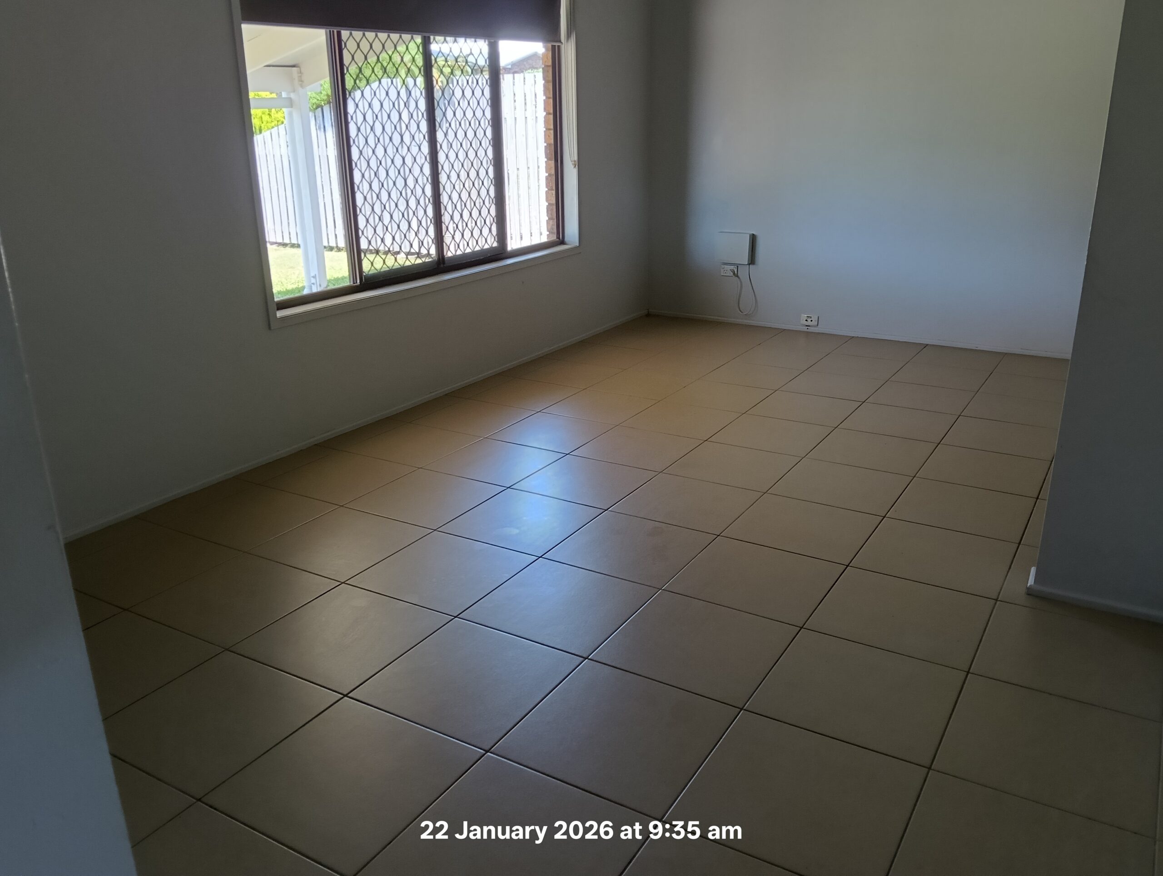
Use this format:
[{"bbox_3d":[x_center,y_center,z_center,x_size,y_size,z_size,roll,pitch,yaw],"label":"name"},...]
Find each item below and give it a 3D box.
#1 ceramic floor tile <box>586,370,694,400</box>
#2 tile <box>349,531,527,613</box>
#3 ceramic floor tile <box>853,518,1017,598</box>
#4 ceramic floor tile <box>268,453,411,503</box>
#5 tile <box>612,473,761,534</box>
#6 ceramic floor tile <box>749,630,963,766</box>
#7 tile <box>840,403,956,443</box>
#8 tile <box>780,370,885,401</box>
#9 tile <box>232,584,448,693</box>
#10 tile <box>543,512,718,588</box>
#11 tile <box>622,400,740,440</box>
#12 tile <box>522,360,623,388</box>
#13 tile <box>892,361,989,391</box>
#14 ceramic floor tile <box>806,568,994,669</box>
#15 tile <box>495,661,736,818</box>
[{"bbox_3d":[0.336,-0.293,4.998,0.445,0.010,0.445,11,22,30],"label":"ceramic floor tile"},{"bbox_3d":[-0.453,0.440,2.993,0.450,0.010,0.450,10,22,30],"label":"tile"},{"bbox_3d":[1.177,0.390,3.020,0.446,0.010,0.446,11,22,30],"label":"ceramic floor tile"},{"bbox_3d":[-1.009,0.166,3.816,0.450,0.010,0.450,10,22,30],"label":"ceramic floor tile"},{"bbox_3d":[0.415,0.253,3.515,0.453,0.010,0.453,10,22,30],"label":"tile"},{"bbox_3d":[0.708,0.650,2.321,0.450,0.010,0.450,10,22,30],"label":"ceramic floor tile"},{"bbox_3d":[1.525,-0.073,4.363,0.450,0.010,0.450,10,22,30],"label":"tile"},{"bbox_3d":[1.424,-0.294,5.145,0.459,0.010,0.459,10,22,30],"label":"tile"},{"bbox_3d":[-0.679,0.563,2.608,0.446,0.010,0.446,10,22,29],"label":"tile"},{"bbox_3d":[0.173,0.381,3.127,0.450,0.010,0.450,10,22,30],"label":"tile"},{"bbox_3d":[0.511,-0.091,4.616,0.459,0.010,0.459,10,22,30],"label":"tile"},{"bbox_3d":[-0.062,-0.387,5.504,0.459,0.010,0.459,10,22,30],"label":"tile"},{"bbox_3d":[2.090,-0.357,5.288,0.459,0.010,0.459,10,22,30],"label":"tile"},{"bbox_3d":[0.952,0.525,2.694,0.453,0.010,0.453,10,22,30],"label":"ceramic floor tile"},{"bbox_3d":[0.089,0.699,2.162,0.445,0.010,0.445,11,22,30],"label":"tile"}]

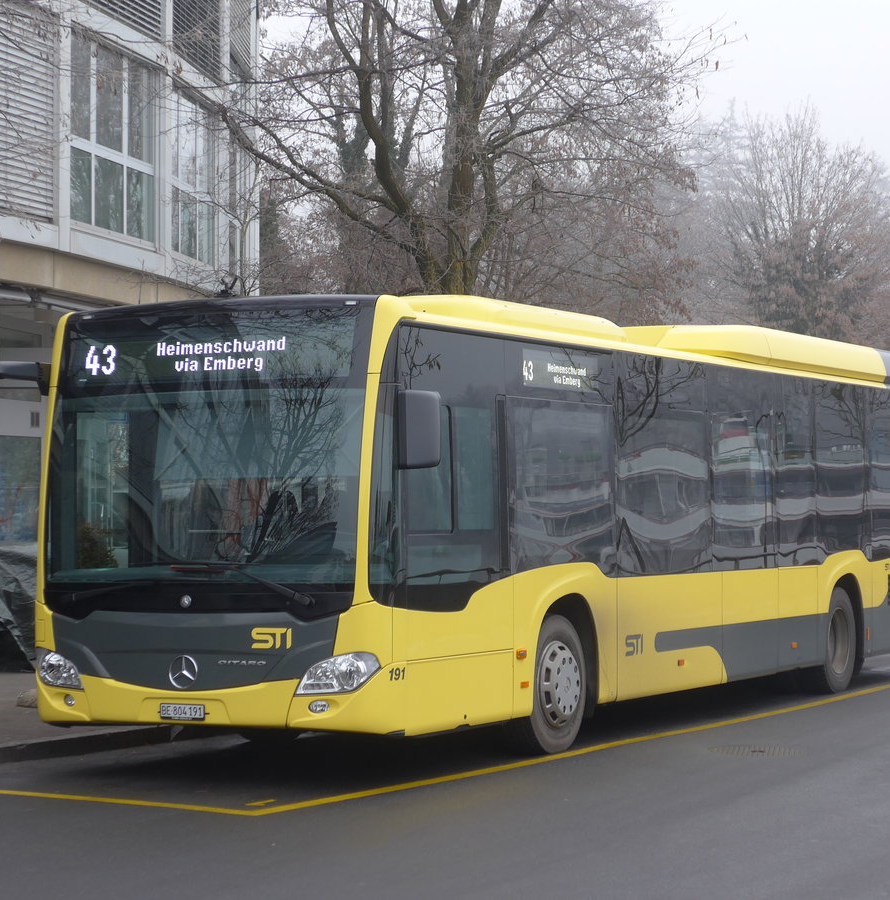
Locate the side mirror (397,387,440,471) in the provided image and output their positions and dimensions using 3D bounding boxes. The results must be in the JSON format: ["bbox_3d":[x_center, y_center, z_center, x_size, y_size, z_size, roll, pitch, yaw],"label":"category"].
[{"bbox_3d":[-0.143,-0.123,14.674,0.240,0.460,0.130,-2,-2,27],"label":"side mirror"}]

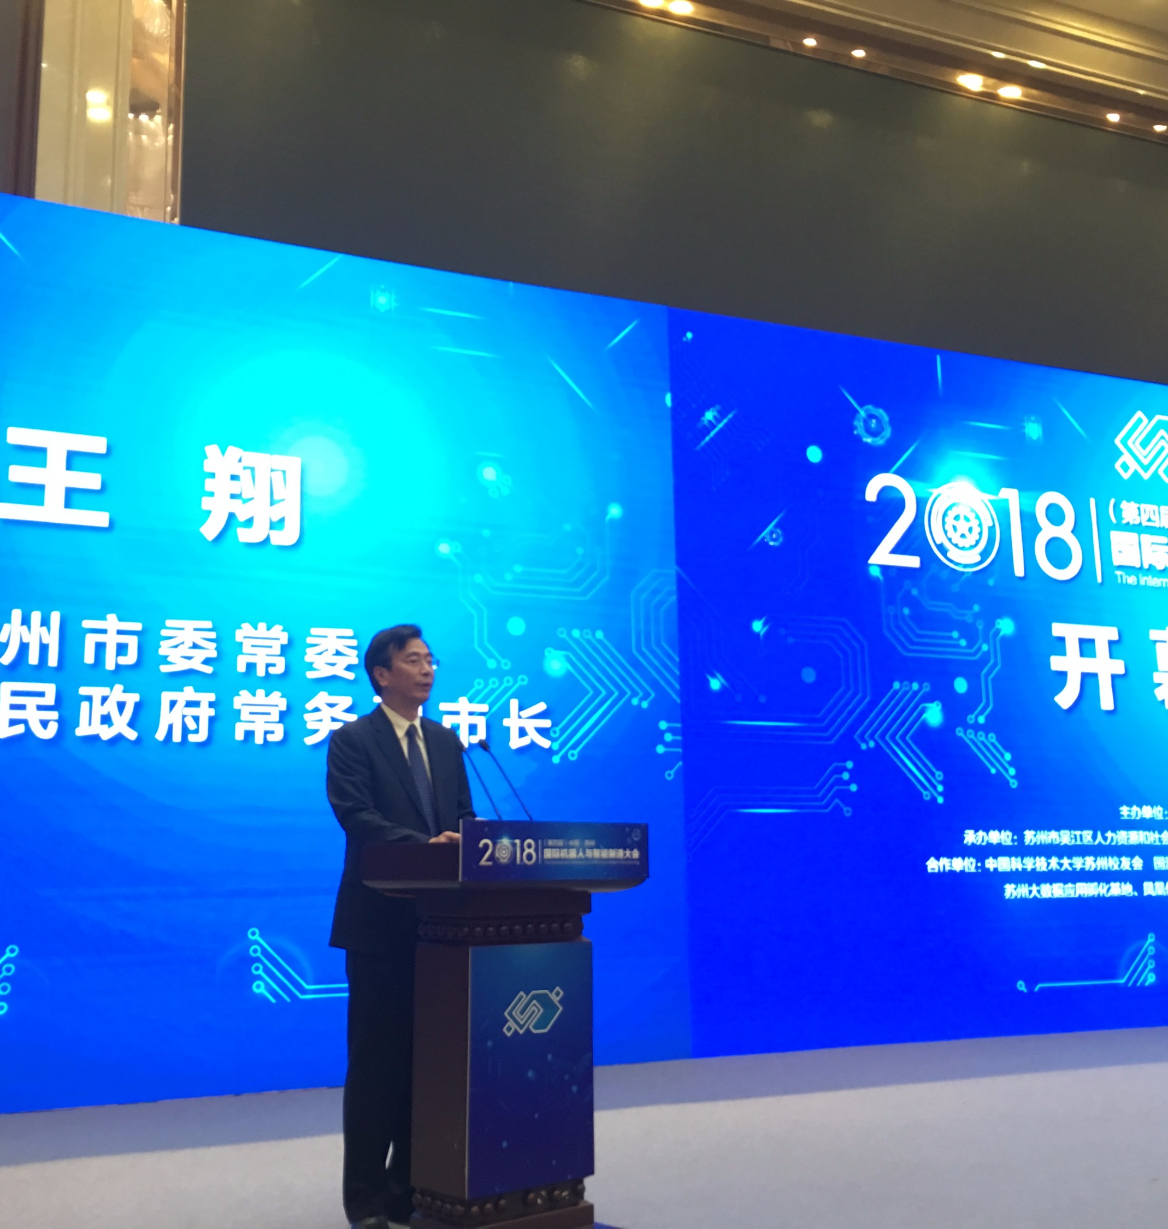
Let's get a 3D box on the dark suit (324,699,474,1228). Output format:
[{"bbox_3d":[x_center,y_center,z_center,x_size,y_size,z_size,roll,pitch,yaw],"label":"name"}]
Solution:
[{"bbox_3d":[-0.533,0.985,3.998,0.490,1.456,0.370,8,-14,-39],"label":"dark suit"}]

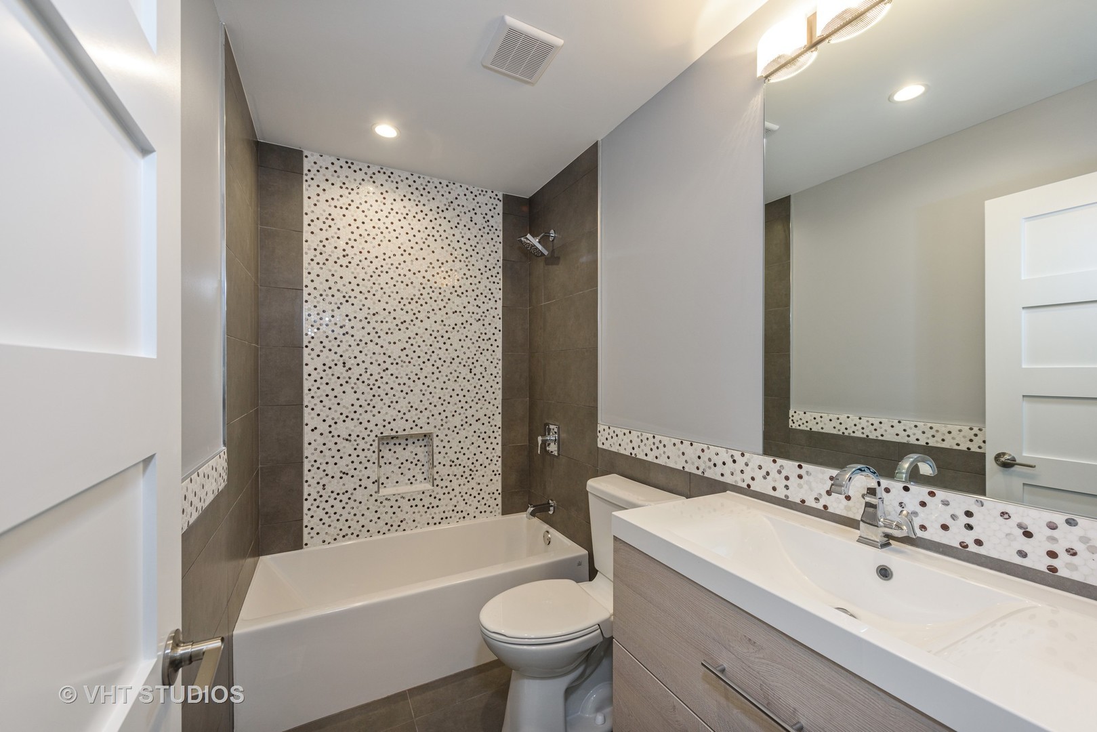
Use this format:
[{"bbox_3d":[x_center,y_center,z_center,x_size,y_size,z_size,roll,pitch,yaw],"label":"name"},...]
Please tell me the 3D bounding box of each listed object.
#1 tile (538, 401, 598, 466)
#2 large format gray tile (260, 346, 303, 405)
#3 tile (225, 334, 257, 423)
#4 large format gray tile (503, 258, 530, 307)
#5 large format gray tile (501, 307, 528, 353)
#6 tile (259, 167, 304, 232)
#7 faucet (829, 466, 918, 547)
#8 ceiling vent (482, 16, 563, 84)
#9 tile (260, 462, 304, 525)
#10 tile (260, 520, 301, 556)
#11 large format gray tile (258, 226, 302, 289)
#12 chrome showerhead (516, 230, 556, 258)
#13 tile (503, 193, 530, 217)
[{"bbox_3d":[0.109,0.369,2.456,0.010,0.307,0.622,0,0,-28],"label":"tile"},{"bbox_3d":[-1.395,0.056,2.234,0.197,0.307,0.010,0,0,-28],"label":"large format gray tile"},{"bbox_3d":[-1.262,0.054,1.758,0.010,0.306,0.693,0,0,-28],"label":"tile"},{"bbox_3d":[-0.218,-0.552,2.863,0.193,0.307,0.010,0,0,-28],"label":"large format gray tile"},{"bbox_3d":[-0.219,-0.245,2.862,0.193,0.307,0.010,0,0,-28],"label":"large format gray tile"},{"bbox_3d":[-1.392,-0.862,2.235,0.197,0.306,0.010,0,0,-28],"label":"tile"},{"bbox_3d":[0.739,0.330,0.978,0.202,0.200,0.113,0,0,-28],"label":"faucet"},{"bbox_3d":[-0.097,-1.135,1.563,0.231,0.025,0.242,0,0,-28],"label":"ceiling vent"},{"bbox_3d":[-1.396,0.668,2.227,0.197,0.306,0.010,0,0,-28],"label":"tile"},{"bbox_3d":[-1.398,0.899,2.231,0.197,0.148,0.010,0,0,-28],"label":"tile"},{"bbox_3d":[-1.387,-0.554,2.224,0.196,0.305,0.010,0,0,-28],"label":"large format gray tile"},{"bbox_3d":[-0.069,-0.733,2.541,0.209,0.189,0.139,0,0,-28],"label":"chrome showerhead"},{"bbox_3d":[-0.217,-1.075,2.855,0.194,0.132,0.010,0,0,-28],"label":"tile"}]

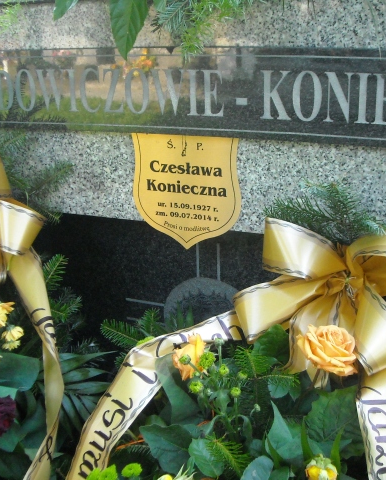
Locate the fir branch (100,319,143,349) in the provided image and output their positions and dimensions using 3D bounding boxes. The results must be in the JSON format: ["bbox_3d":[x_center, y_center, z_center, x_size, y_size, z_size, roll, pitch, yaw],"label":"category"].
[{"bbox_3d":[-0.109,0.143,0.990,0.068,0.047,0.040,6,17,22],"label":"fir branch"}]

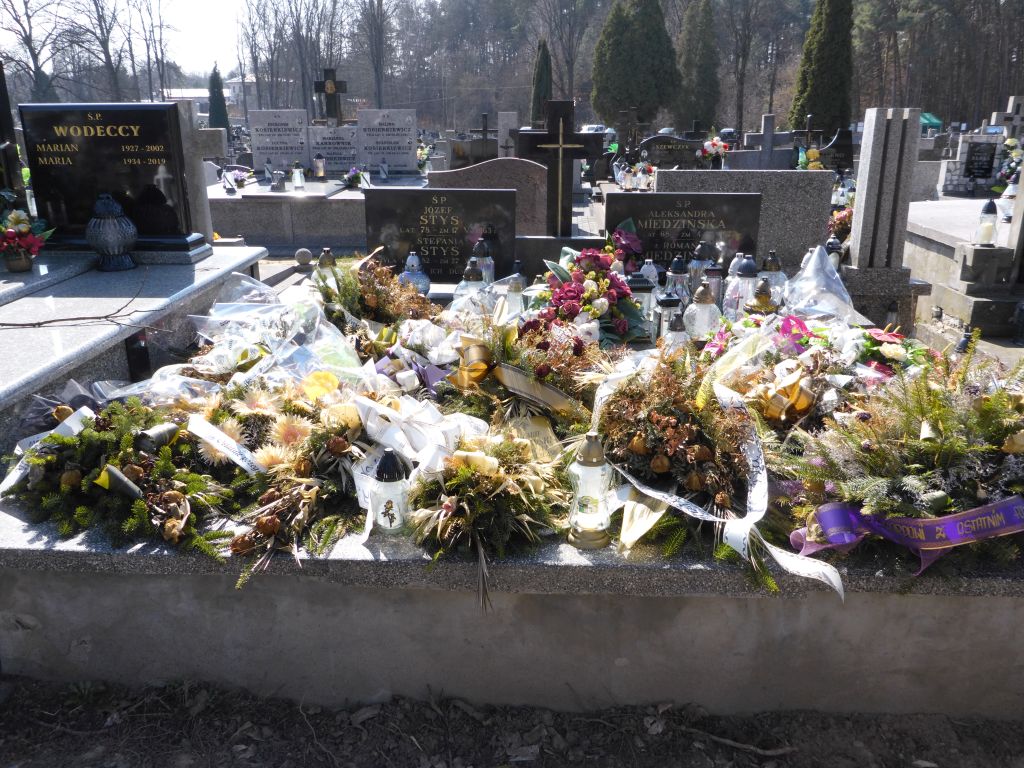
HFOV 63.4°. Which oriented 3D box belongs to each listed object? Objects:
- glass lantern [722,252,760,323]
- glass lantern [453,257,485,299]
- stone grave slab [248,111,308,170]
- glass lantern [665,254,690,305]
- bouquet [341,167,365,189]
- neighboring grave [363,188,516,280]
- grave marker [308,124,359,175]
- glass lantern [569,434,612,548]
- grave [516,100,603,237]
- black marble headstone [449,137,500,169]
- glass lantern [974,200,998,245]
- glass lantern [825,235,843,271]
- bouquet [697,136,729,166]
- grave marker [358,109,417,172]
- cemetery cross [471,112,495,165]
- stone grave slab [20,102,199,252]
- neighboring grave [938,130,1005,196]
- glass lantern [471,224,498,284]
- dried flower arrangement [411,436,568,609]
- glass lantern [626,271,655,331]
[{"bbox_3d":[1.074,-0.458,3.900,0.160,0.322,0.160,0,17,0],"label":"glass lantern"},{"bbox_3d":[-0.176,-0.438,3.649,0.165,0.241,0.165,1,18,3],"label":"glass lantern"},{"bbox_3d":[-2.346,-2.465,8.400,0.575,0.603,0.090,1,18,2],"label":"stone grave slab"},{"bbox_3d":[0.791,-0.477,3.950,0.125,0.282,0.125,0,17,0],"label":"glass lantern"},{"bbox_3d":[-1.799,-2.340,9.341,0.270,0.230,0.250,0,18,-2],"label":"bouquet"},{"bbox_3d":[-0.356,-0.735,4.130,0.743,0.466,0.100,1,18,3],"label":"neighboring grave"},{"bbox_3d":[-2.284,-2.998,10.598,0.636,0.579,0.110,0,18,-2],"label":"grave marker"},{"bbox_3d":[0.207,0.275,2.188,0.115,0.308,0.115,1,18,3],"label":"glass lantern"},{"bbox_3d":[0.253,-1.150,4.450,0.445,0.703,0.100,1,18,2],"label":"grave"},{"bbox_3d":[-0.570,-3.441,12.500,0.730,0.540,0.130,2,18,5],"label":"black marble headstone"},{"bbox_3d":[2.585,-0.876,4.500,0.100,0.256,0.100,2,18,6],"label":"glass lantern"},{"bbox_3d":[1.671,-0.659,4.300,0.095,0.233,0.095,0,17,0],"label":"glass lantern"},{"bbox_3d":[2.150,-2.474,8.900,0.320,0.370,0.290,2,18,6],"label":"bouquet"},{"bbox_3d":[-1.587,-3.108,10.560,0.738,0.765,0.110,0,18,-2],"label":"grave marker"},{"bbox_3d":[-0.446,-3.956,13.439,0.468,0.825,0.100,0,18,0],"label":"cemetery cross"},{"bbox_3d":[-1.976,-1.035,4.150,0.780,0.705,0.200,1,18,2],"label":"stone grave slab"},{"bbox_3d":[4.867,-2.301,8.700,0.620,0.667,0.200,3,18,8],"label":"neighboring grave"},{"bbox_3d":[-0.141,-0.584,4.000,0.120,0.255,0.120,0,17,0],"label":"glass lantern"},{"bbox_3d":[-0.059,0.329,2.280,0.410,0.336,0.360,1,18,3],"label":"dried flower arrangement"},{"bbox_3d":[0.552,-0.335,3.550,0.115,0.285,0.115,2,18,6],"label":"glass lantern"}]

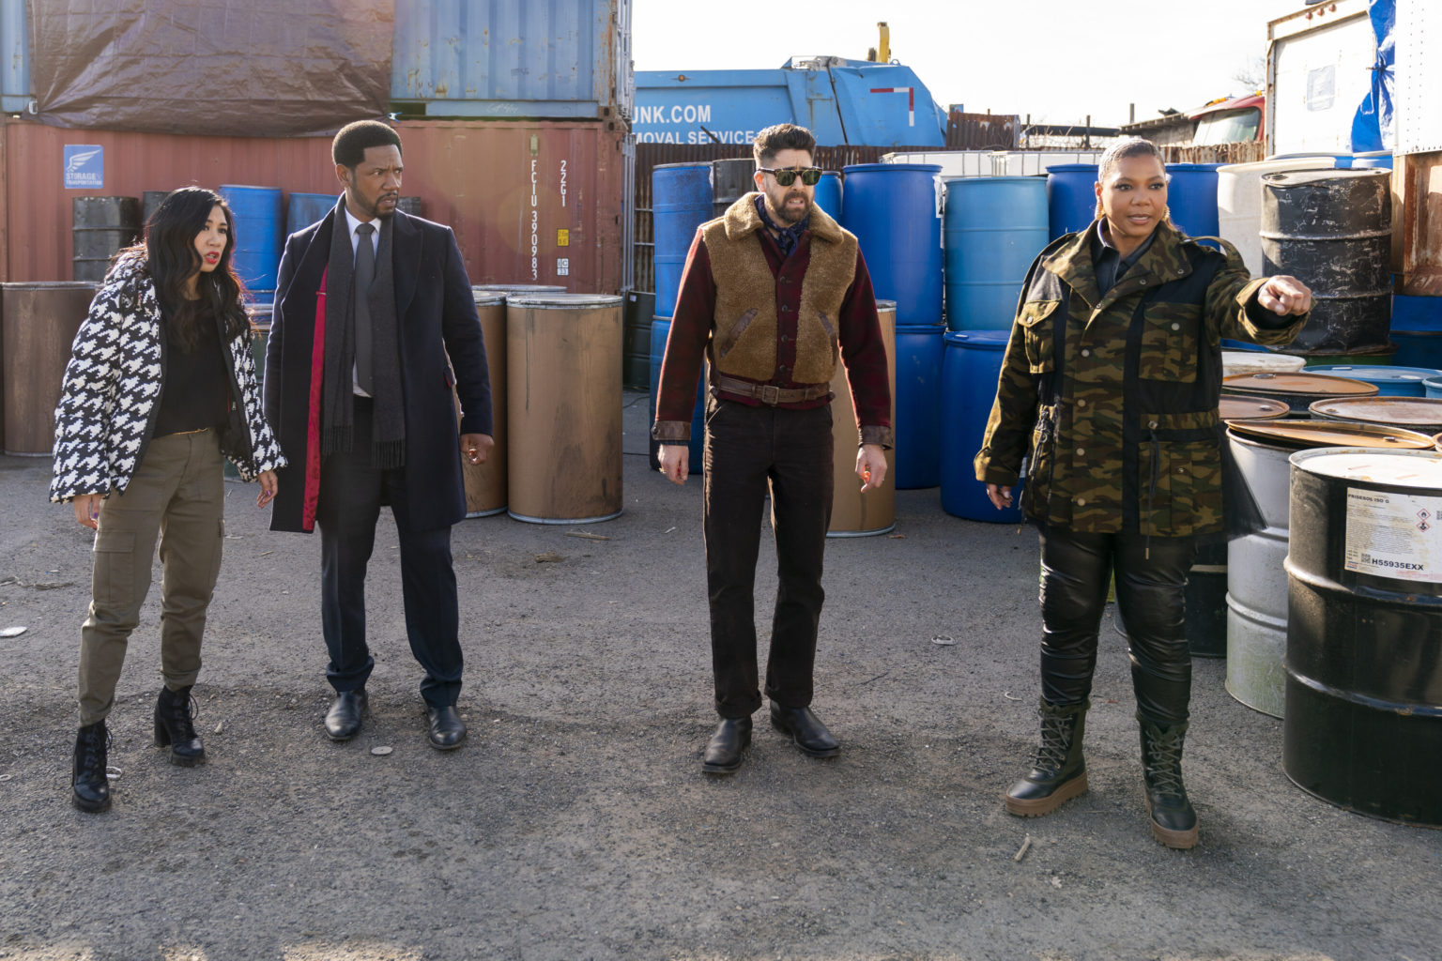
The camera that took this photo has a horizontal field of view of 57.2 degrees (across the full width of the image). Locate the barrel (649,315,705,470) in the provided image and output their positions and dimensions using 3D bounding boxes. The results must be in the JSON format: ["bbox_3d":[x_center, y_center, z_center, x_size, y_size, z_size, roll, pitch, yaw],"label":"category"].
[{"bbox_3d":[-0.142,-0.542,8.100,0.585,0.910,0.585,0,9,0],"label":"barrel"}]

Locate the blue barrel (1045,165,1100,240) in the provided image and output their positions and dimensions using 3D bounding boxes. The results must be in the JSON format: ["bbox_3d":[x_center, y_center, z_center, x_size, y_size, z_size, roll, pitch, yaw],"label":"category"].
[{"bbox_3d":[2.160,-1.361,7.600,0.580,0.900,0.580,0,11,0],"label":"blue barrel"}]

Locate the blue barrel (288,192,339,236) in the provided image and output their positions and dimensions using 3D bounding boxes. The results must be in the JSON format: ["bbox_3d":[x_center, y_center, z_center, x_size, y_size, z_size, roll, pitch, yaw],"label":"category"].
[{"bbox_3d":[-3.798,-2.254,12.500,0.585,0.900,0.585,0,9,0],"label":"blue barrel"}]

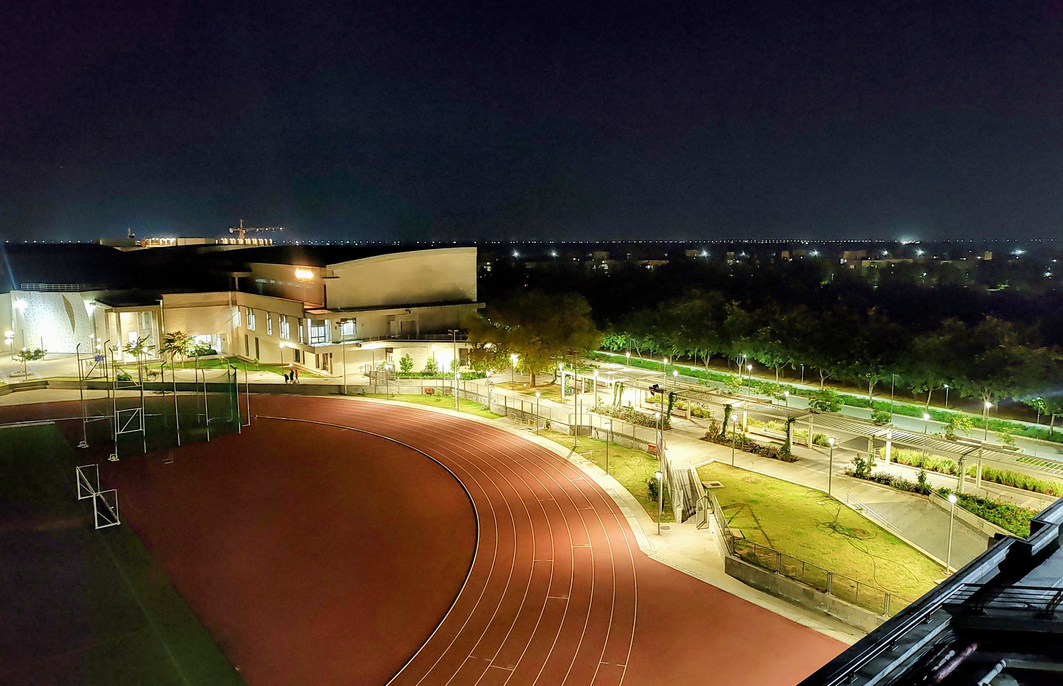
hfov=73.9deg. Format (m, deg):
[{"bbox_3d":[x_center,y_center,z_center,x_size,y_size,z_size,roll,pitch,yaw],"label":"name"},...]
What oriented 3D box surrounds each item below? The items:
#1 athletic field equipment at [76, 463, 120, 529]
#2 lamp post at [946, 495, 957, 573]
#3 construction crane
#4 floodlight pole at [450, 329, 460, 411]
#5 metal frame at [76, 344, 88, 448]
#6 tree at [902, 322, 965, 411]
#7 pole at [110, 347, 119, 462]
[{"bbox_3d":[-32.150,11.230,52.290,1.420,2.500,7.500,-7,11,-40],"label":"athletic field equipment"},{"bbox_3d":[23.162,10.565,38.958,0.550,4.480,0.550,4,9,30],"label":"lamp post"},{"bbox_3d":[-179.596,-62.941,462.305,56.000,34.900,3.000,6,10,39],"label":"construction crane"},{"bbox_3d":[-9.015,3.186,83.678,1.200,9.350,0.800,6,10,38],"label":"floodlight pole"},{"bbox_3d":[-43.624,5.178,68.481,0.600,10.000,0.750,4,9,30],"label":"metal frame"},{"bbox_3d":[44.296,2.709,77.745,7.600,9.900,7.400,4,9,30],"label":"tree"},{"bbox_3d":[-38.010,5.668,64.156,0.600,10.200,0.750,5,10,35],"label":"pole"}]

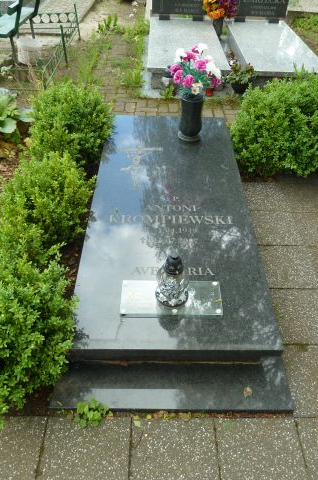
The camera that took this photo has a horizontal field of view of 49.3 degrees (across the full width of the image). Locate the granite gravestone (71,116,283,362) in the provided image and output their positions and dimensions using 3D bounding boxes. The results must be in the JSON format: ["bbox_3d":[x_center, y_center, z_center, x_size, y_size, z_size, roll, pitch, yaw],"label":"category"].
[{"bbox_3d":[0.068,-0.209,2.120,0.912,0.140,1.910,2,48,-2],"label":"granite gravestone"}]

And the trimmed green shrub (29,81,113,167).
[{"bbox_3d":[-0.577,-0.760,2.318,0.541,0.559,0.541,0,47,0],"label":"trimmed green shrub"}]

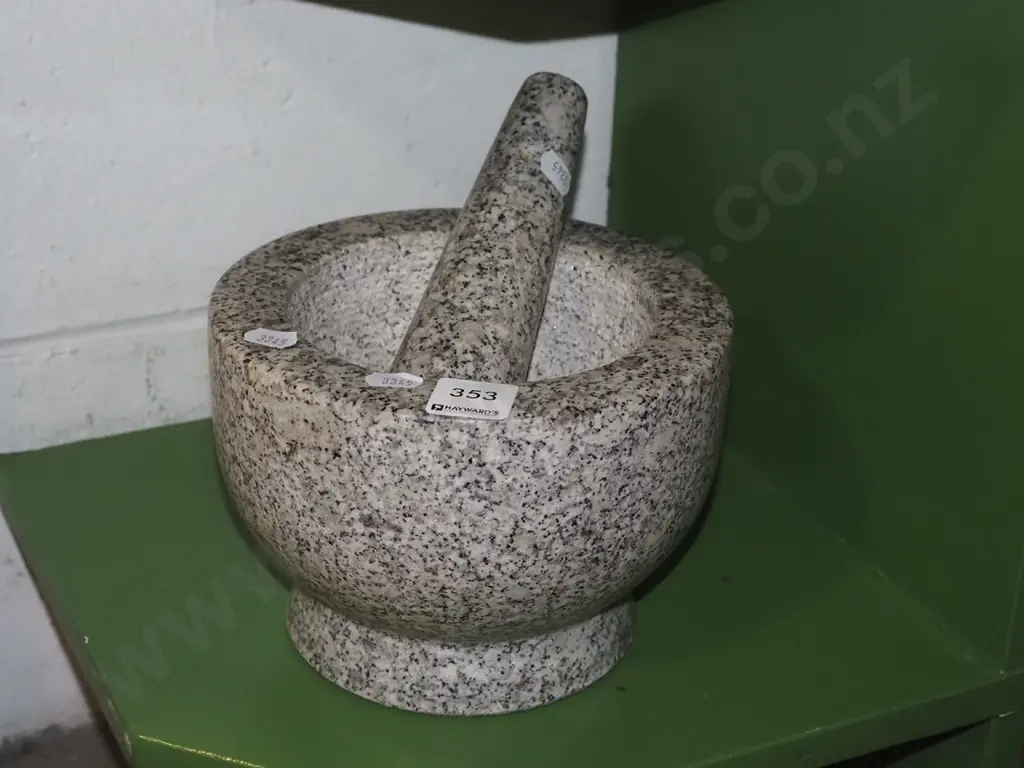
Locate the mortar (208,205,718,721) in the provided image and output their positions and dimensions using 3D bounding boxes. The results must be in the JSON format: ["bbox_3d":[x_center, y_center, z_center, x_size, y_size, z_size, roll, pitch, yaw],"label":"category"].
[{"bbox_3d":[-0.019,0.035,0.793,0.224,0.159,0.224,2,26,0],"label":"mortar"}]

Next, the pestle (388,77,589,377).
[{"bbox_3d":[-0.010,-0.046,0.803,0.063,0.206,0.063,18,-10,0],"label":"pestle"}]

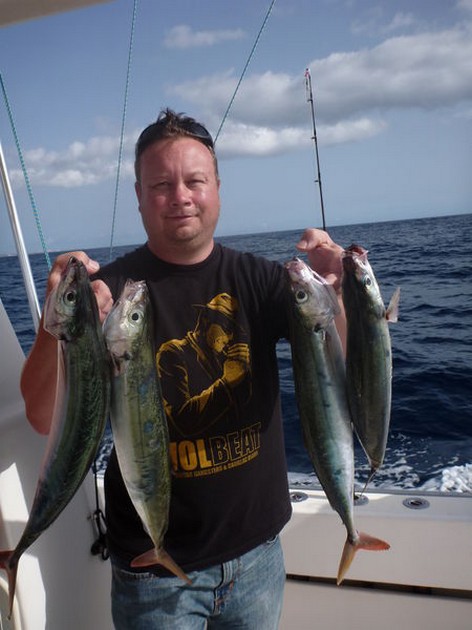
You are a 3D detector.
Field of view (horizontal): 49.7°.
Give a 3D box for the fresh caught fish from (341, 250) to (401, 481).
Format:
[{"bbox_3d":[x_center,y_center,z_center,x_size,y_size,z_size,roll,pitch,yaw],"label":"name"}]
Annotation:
[{"bbox_3d":[0.265,0.123,1.030,0.102,0.521,0.080,-12,14,-35],"label":"fresh caught fish"}]

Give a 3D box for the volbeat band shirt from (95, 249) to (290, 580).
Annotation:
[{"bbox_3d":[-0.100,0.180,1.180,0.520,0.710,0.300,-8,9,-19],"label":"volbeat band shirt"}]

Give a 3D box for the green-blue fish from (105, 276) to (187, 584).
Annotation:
[{"bbox_3d":[-0.166,0.223,0.940,0.115,0.571,0.080,-3,8,6],"label":"green-blue fish"}]

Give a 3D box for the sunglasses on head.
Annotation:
[{"bbox_3d":[-0.123,-0.336,1.044,0.150,0.050,0.130,-6,-23,-9],"label":"sunglasses on head"}]

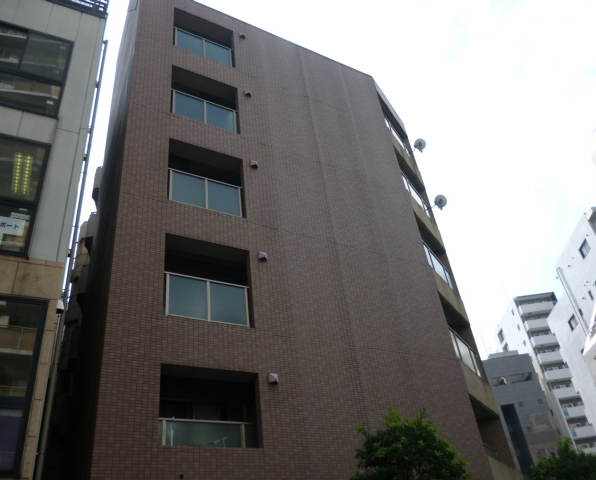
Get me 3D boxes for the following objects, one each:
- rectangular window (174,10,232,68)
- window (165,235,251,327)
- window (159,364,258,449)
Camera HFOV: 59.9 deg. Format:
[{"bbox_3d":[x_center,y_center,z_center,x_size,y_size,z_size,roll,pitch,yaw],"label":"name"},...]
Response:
[{"bbox_3d":[-2.830,-6.009,15.604,1.900,1.887,0.200,13,-40,-27],"label":"rectangular window"},{"bbox_3d":[-1.855,0.887,10.735,1.900,1.906,0.200,13,-40,-27],"label":"window"},{"bbox_3d":[-1.555,3.004,9.241,1.900,1.393,0.200,13,-40,-27],"label":"window"}]

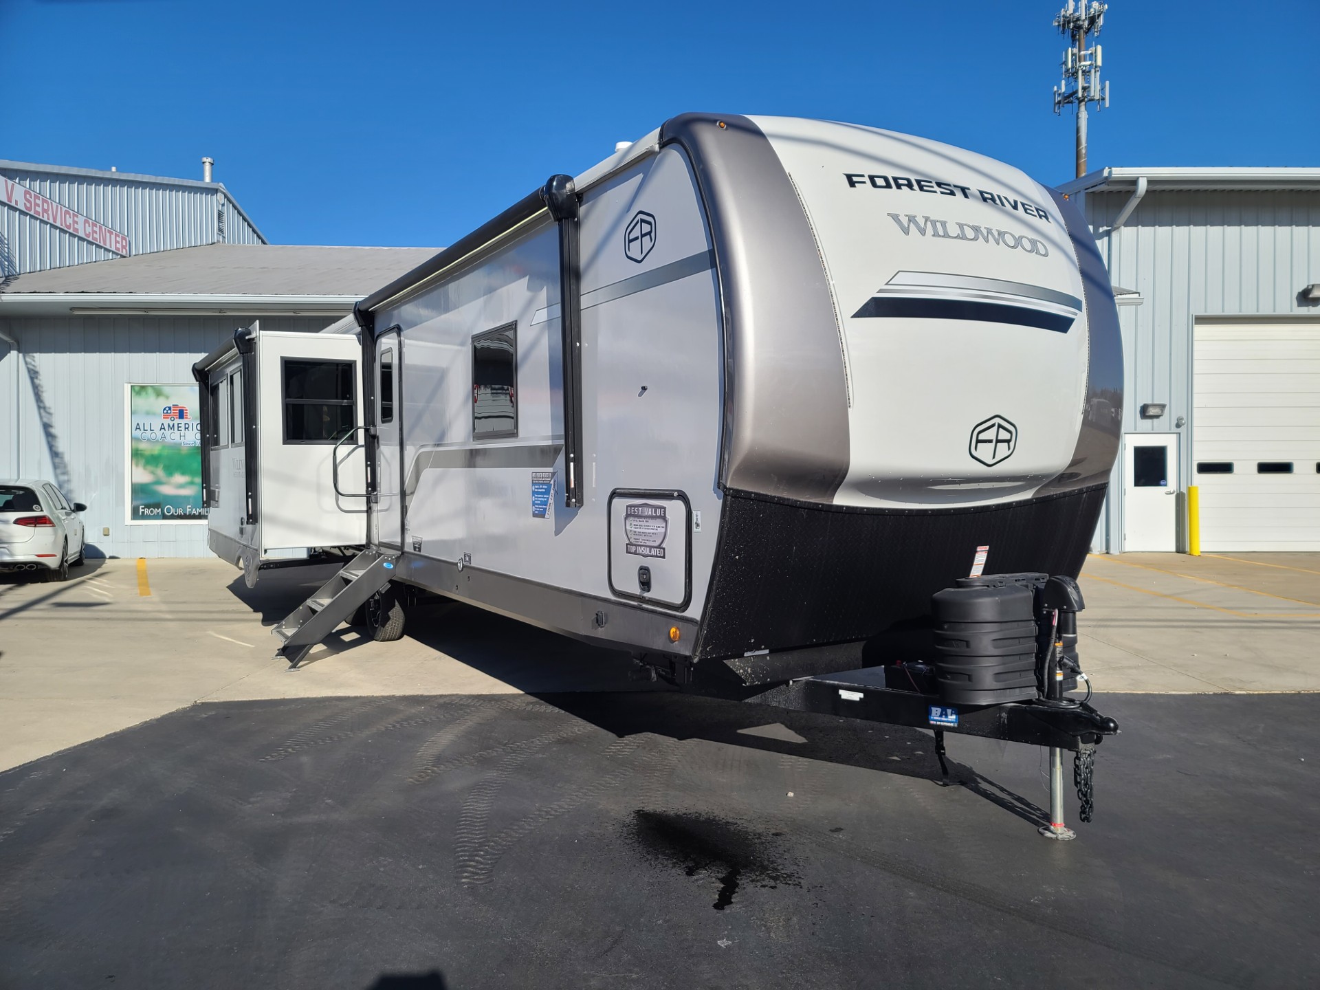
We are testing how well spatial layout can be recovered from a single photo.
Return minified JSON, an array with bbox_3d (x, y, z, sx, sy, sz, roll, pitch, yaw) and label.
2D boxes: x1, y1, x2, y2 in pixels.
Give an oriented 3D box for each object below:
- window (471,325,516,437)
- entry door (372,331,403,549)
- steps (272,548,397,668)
[{"bbox_3d":[-1.076,-0.717,6.156,0.050,0.715,0.770,-1,2,-32],"label":"window"},{"bbox_3d":[-2.332,-0.472,8.215,0.060,1.859,0.776,-1,2,-32],"label":"entry door"},{"bbox_3d":[-2.805,0.945,8.177,0.920,0.917,0.708,-1,2,-32],"label":"steps"}]

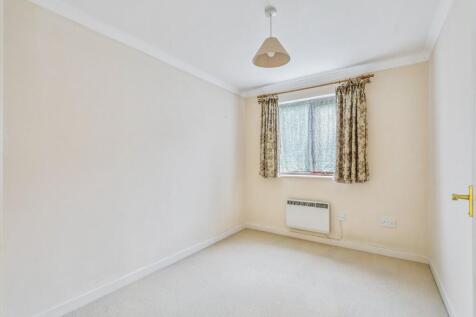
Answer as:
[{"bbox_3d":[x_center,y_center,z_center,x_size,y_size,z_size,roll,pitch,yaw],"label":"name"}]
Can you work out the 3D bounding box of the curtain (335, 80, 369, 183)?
[{"bbox_3d":[1.436,-0.328,2.681,0.360,1.250,0.105,-1,-1,34],"label":"curtain"}]

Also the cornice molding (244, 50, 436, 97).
[{"bbox_3d":[1.091,-1.111,2.962,2.367,0.094,0.090,-1,-1,34],"label":"cornice molding"}]

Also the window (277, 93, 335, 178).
[{"bbox_3d":[1.038,-0.311,3.103,0.910,1.150,0.100,-1,-1,34],"label":"window"}]

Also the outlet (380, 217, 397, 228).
[{"bbox_3d":[1.804,0.767,2.518,0.150,0.092,0.012,-1,-1,34],"label":"outlet"}]

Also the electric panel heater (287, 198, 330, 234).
[{"bbox_3d":[0.997,0.816,3.006,0.595,0.410,0.090,-1,-1,34],"label":"electric panel heater"}]

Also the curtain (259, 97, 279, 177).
[{"bbox_3d":[0.479,-0.330,3.315,0.315,1.240,0.105,-1,-1,34],"label":"curtain"}]

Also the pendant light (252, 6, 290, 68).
[{"bbox_3d":[0.259,-0.966,1.647,0.296,0.410,0.296,0,-1,0],"label":"pendant light"}]

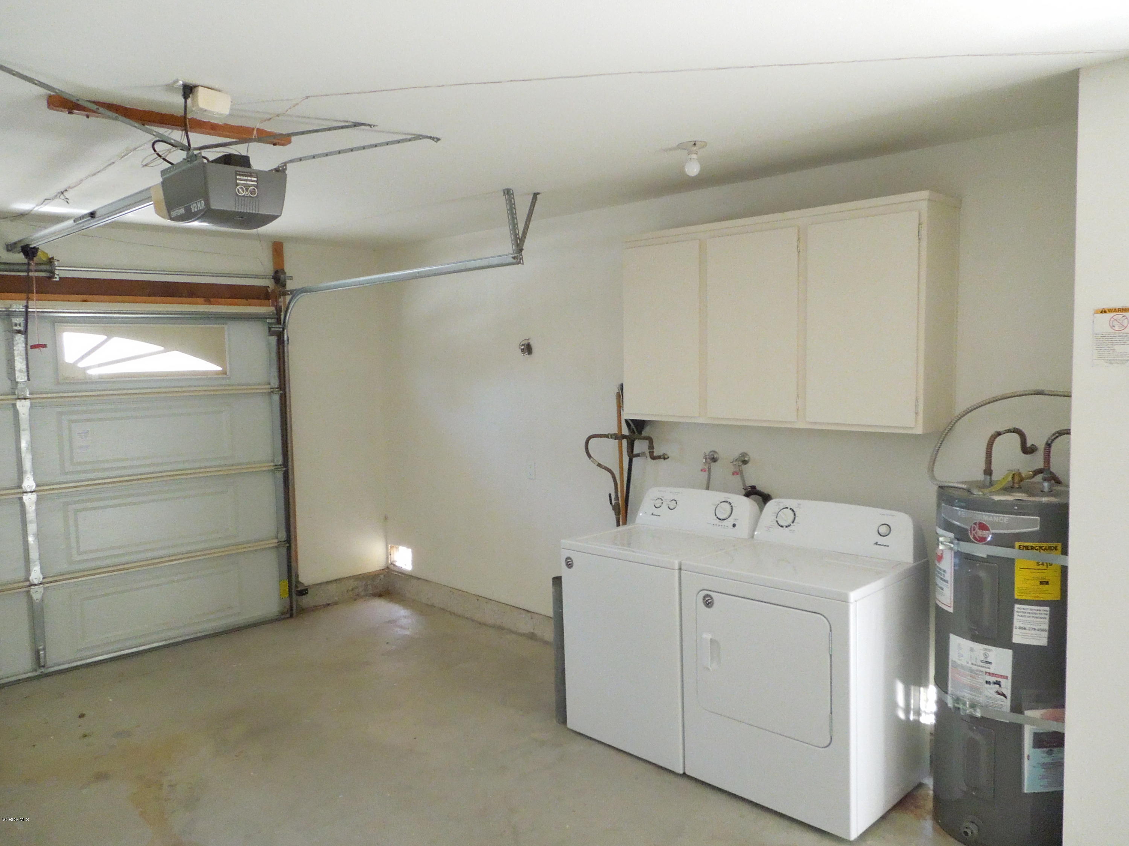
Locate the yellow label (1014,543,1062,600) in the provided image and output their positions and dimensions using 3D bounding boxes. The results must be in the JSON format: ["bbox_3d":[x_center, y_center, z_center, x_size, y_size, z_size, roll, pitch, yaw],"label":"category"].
[{"bbox_3d":[1.560,0.489,2.685,0.131,0.189,0.011,1,4,21],"label":"yellow label"}]

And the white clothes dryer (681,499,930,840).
[{"bbox_3d":[0.992,0.938,3.367,0.735,1.097,0.688,4,6,45],"label":"white clothes dryer"}]

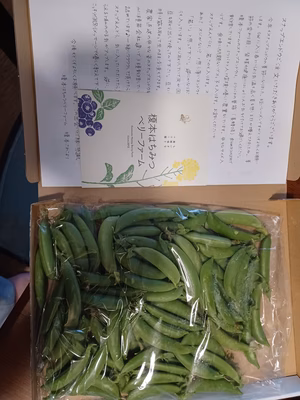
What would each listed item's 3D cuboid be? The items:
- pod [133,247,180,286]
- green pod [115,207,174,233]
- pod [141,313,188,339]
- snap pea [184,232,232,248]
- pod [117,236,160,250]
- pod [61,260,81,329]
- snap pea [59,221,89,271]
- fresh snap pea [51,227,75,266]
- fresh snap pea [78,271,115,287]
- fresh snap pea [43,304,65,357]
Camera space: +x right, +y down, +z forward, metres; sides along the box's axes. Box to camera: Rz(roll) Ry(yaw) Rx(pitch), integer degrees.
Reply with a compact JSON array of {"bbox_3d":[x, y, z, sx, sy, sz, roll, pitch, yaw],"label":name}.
[{"bbox_3d":[0.012,0.076,0.350,0.070,0.013,0.018,41,87,3],"label":"pod"},{"bbox_3d":[-0.007,0.020,0.358,0.080,0.013,0.022,-13,86,-1],"label":"green pod"},{"bbox_3d":[0.016,0.146,0.333,0.060,0.015,0.015,22,86,2],"label":"pod"},{"bbox_3d":[0.067,0.046,0.328,0.056,0.014,0.012,10,86,1],"label":"snap pea"},{"bbox_3d":[-0.011,0.048,0.322,0.051,0.013,0.015,11,84,-9],"label":"pod"},{"bbox_3d":[-0.095,0.114,0.351,0.022,0.014,0.080,-4,85,0],"label":"pod"},{"bbox_3d":[-0.079,0.050,0.316,0.019,0.014,0.060,-23,90,-9],"label":"snap pea"},{"bbox_3d":[-0.101,0.053,0.334,0.016,0.014,0.050,-25,87,-2],"label":"fresh snap pea"},{"bbox_3d":[-0.057,0.088,0.321,0.049,0.013,0.014,14,84,-7],"label":"fresh snap pea"},{"bbox_3d":[-0.110,0.148,0.328,0.014,0.013,0.062,15,86,1],"label":"fresh snap pea"}]

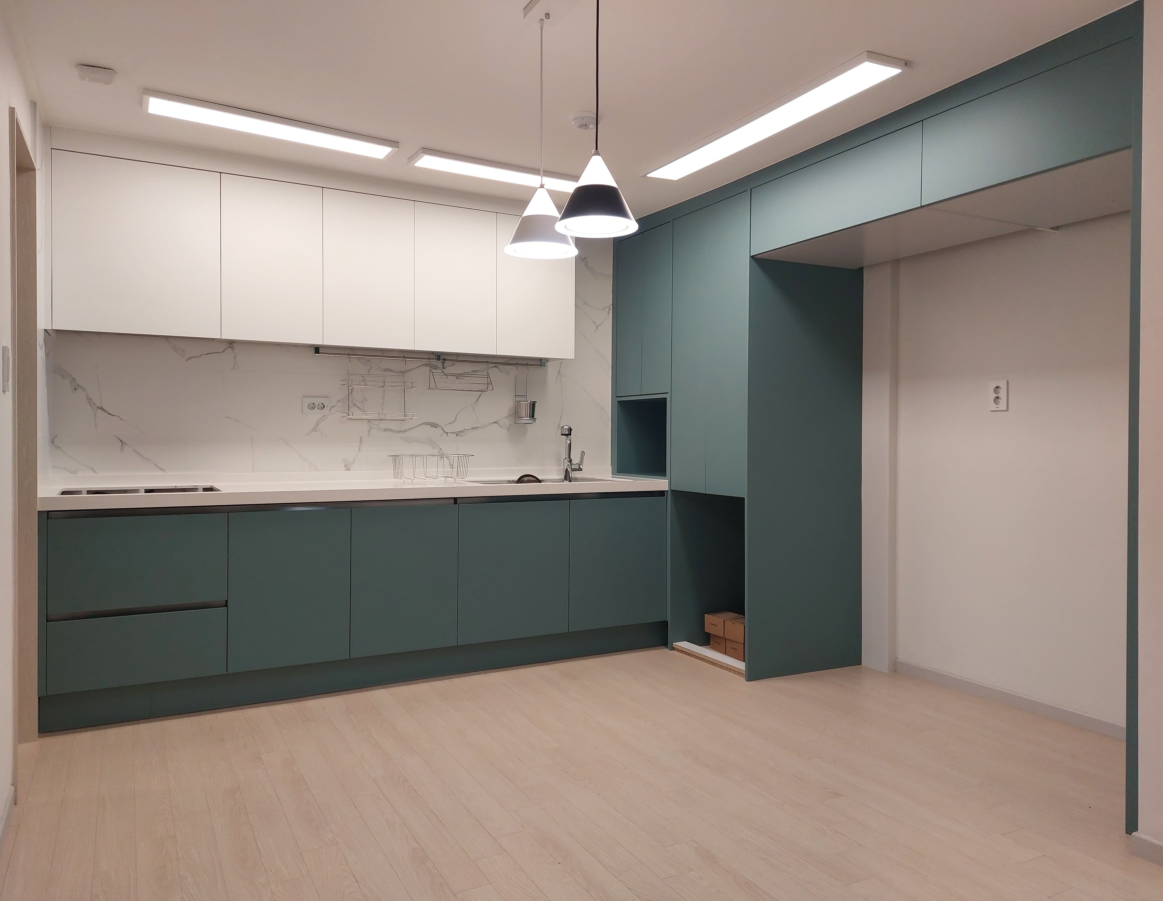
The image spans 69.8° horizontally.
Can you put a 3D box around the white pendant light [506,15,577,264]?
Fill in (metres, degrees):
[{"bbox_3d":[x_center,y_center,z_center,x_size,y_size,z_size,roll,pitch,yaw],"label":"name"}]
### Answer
[{"bbox_3d":[-0.113,-0.884,2.335,0.208,0.660,0.208,0,1,0],"label":"white pendant light"}]

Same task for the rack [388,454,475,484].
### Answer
[{"bbox_3d":[-0.727,0.089,4.001,0.357,0.133,0.199,0,1,-28],"label":"rack"}]

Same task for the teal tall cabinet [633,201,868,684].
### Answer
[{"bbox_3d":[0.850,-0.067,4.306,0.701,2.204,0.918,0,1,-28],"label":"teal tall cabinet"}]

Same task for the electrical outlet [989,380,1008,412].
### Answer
[{"bbox_3d":[1.736,-0.229,3.475,0.013,0.122,0.075,0,1,-28],"label":"electrical outlet"}]

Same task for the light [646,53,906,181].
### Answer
[{"bbox_3d":[0.655,-1.226,3.180,0.197,0.029,1.308,0,1,-28],"label":"light"}]

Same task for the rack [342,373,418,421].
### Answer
[{"bbox_3d":[-0.986,-0.262,4.089,0.347,0.230,0.129,0,1,-28],"label":"rack"}]

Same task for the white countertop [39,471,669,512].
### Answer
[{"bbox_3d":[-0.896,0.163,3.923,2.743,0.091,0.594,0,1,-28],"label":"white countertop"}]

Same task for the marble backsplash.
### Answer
[{"bbox_3d":[-1.038,-0.519,4.170,2.756,1.326,0.020,0,1,-28],"label":"marble backsplash"}]

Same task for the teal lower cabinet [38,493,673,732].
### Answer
[{"bbox_3d":[-0.899,0.622,3.933,2.743,0.827,0.586,0,1,-28],"label":"teal lower cabinet"}]

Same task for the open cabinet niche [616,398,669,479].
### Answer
[{"bbox_3d":[0.533,-0.071,4.653,0.469,0.415,0.508,0,1,-28],"label":"open cabinet niche"}]

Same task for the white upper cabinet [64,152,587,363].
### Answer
[{"bbox_3d":[-1.129,-0.819,3.909,2.287,0.692,0.373,0,1,-28],"label":"white upper cabinet"}]

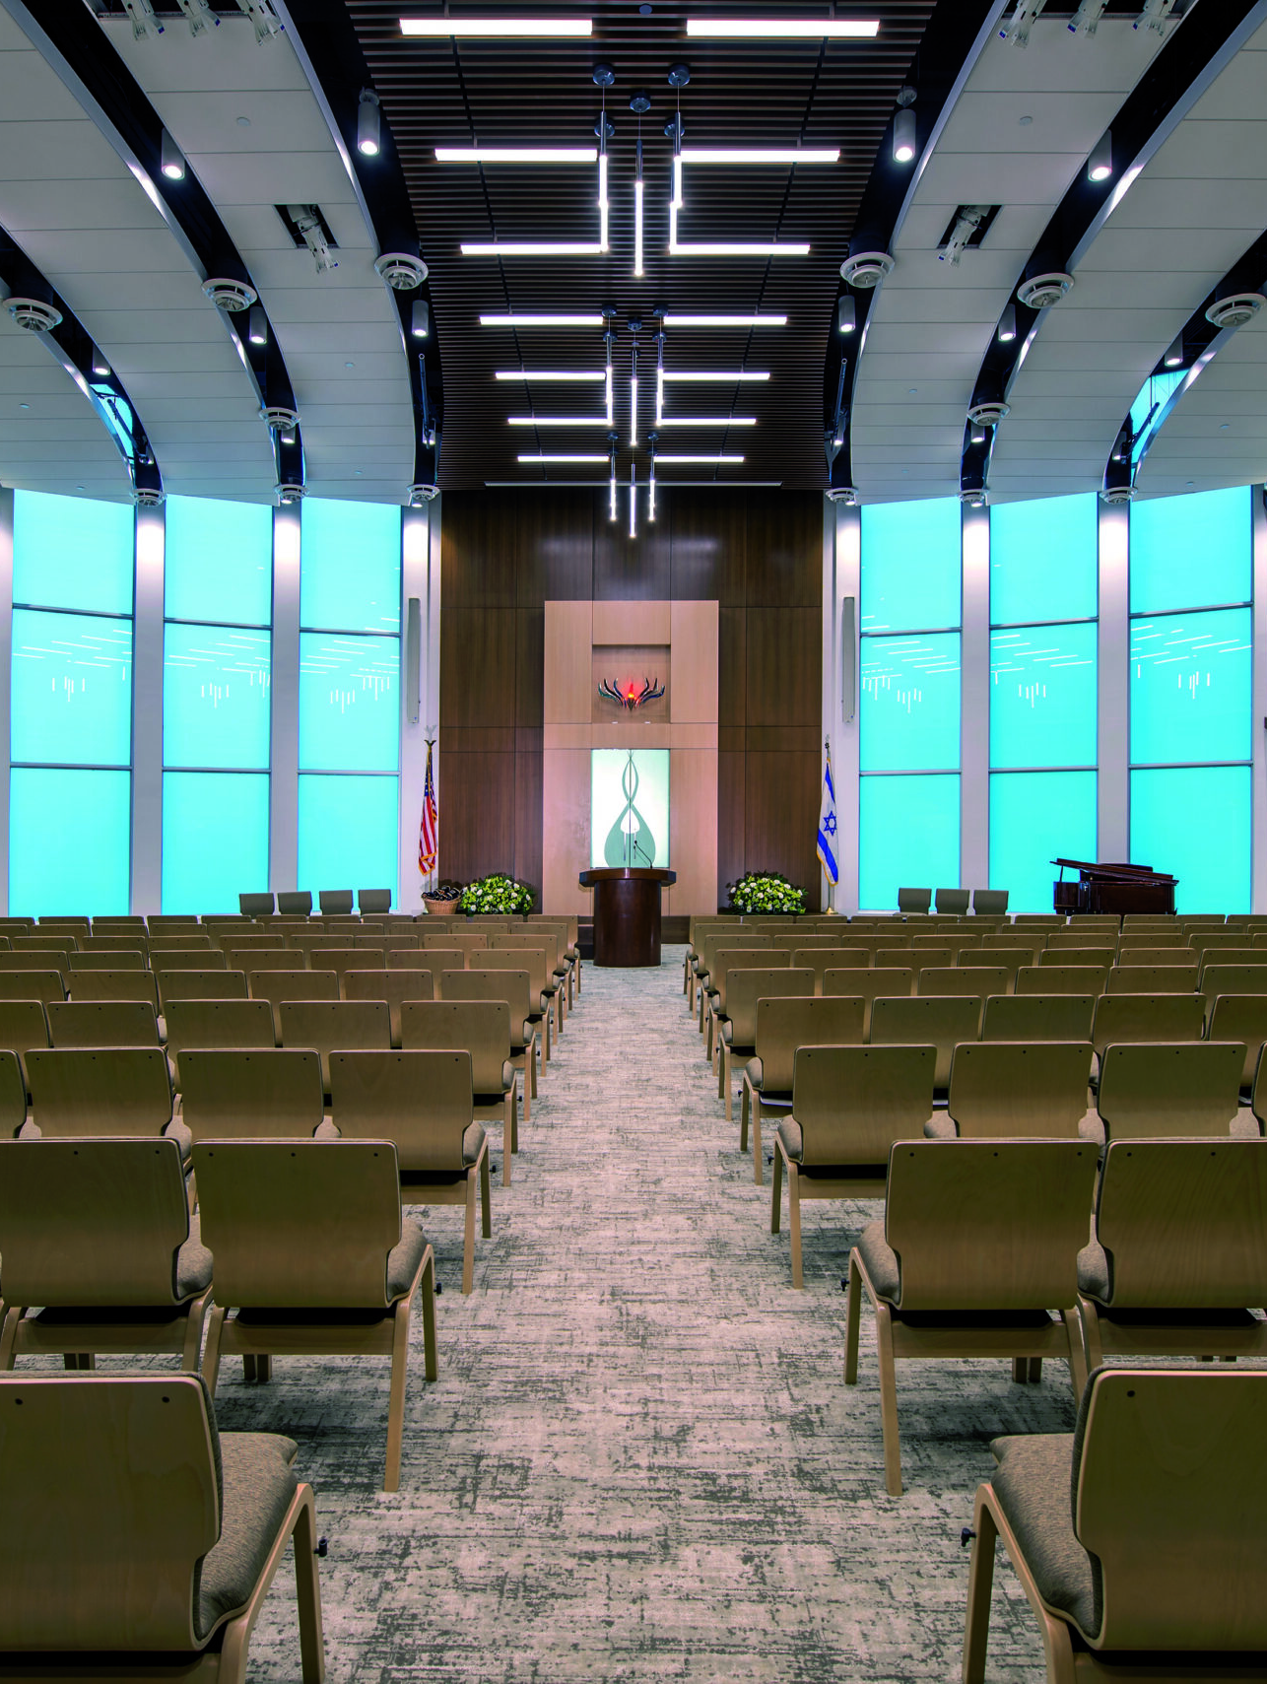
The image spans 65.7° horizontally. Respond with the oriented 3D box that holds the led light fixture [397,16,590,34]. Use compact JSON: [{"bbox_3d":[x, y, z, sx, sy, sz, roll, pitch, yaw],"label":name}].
[{"bbox_3d":[-1.061,-6.370,7.660,1.500,0.070,0.090,0,0,0],"label":"led light fixture"}]

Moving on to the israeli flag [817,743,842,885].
[{"bbox_3d":[3.003,-0.449,15.100,0.360,2.270,0.300,0,0,0],"label":"israeli flag"}]

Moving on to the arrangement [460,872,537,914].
[{"bbox_3d":[-2.070,0.800,15.050,1.100,0.640,0.650,0,0,0],"label":"arrangement"}]

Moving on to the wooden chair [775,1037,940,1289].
[{"bbox_3d":[0.805,1.123,3.640,0.515,0.835,0.550,0,0,0],"label":"wooden chair"}]

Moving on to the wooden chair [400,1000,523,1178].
[{"bbox_3d":[-0.782,1.115,4.575,0.498,0.830,0.533,0,0,0],"label":"wooden chair"}]

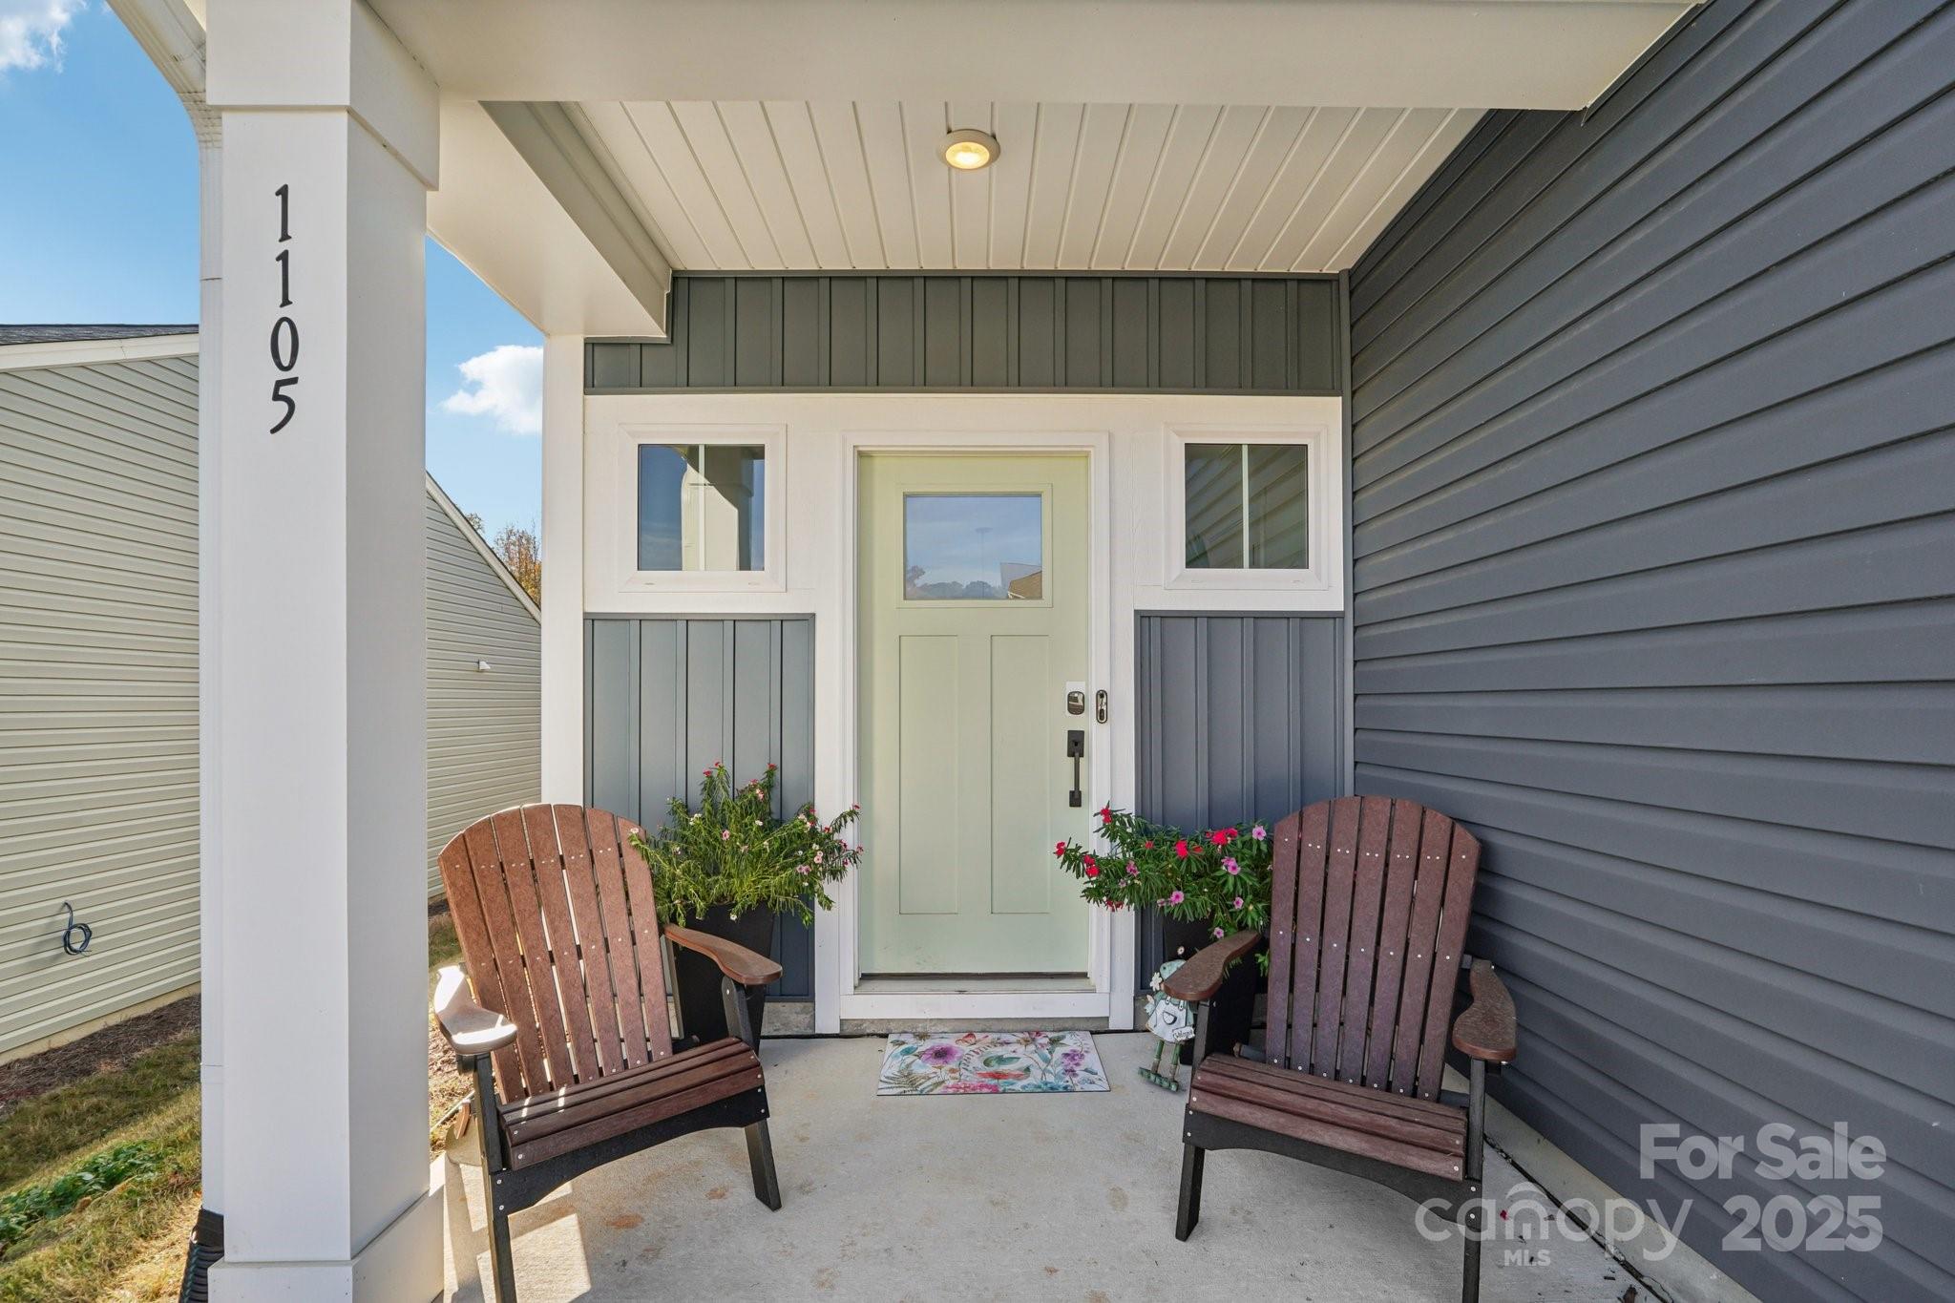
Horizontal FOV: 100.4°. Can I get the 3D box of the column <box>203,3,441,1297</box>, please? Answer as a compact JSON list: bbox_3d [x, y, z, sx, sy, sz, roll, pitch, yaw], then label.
[{"bbox_3d":[-1.310,0.065,1.660,0.275,2.630,0.265,0,-1,-1],"label":"column"}]

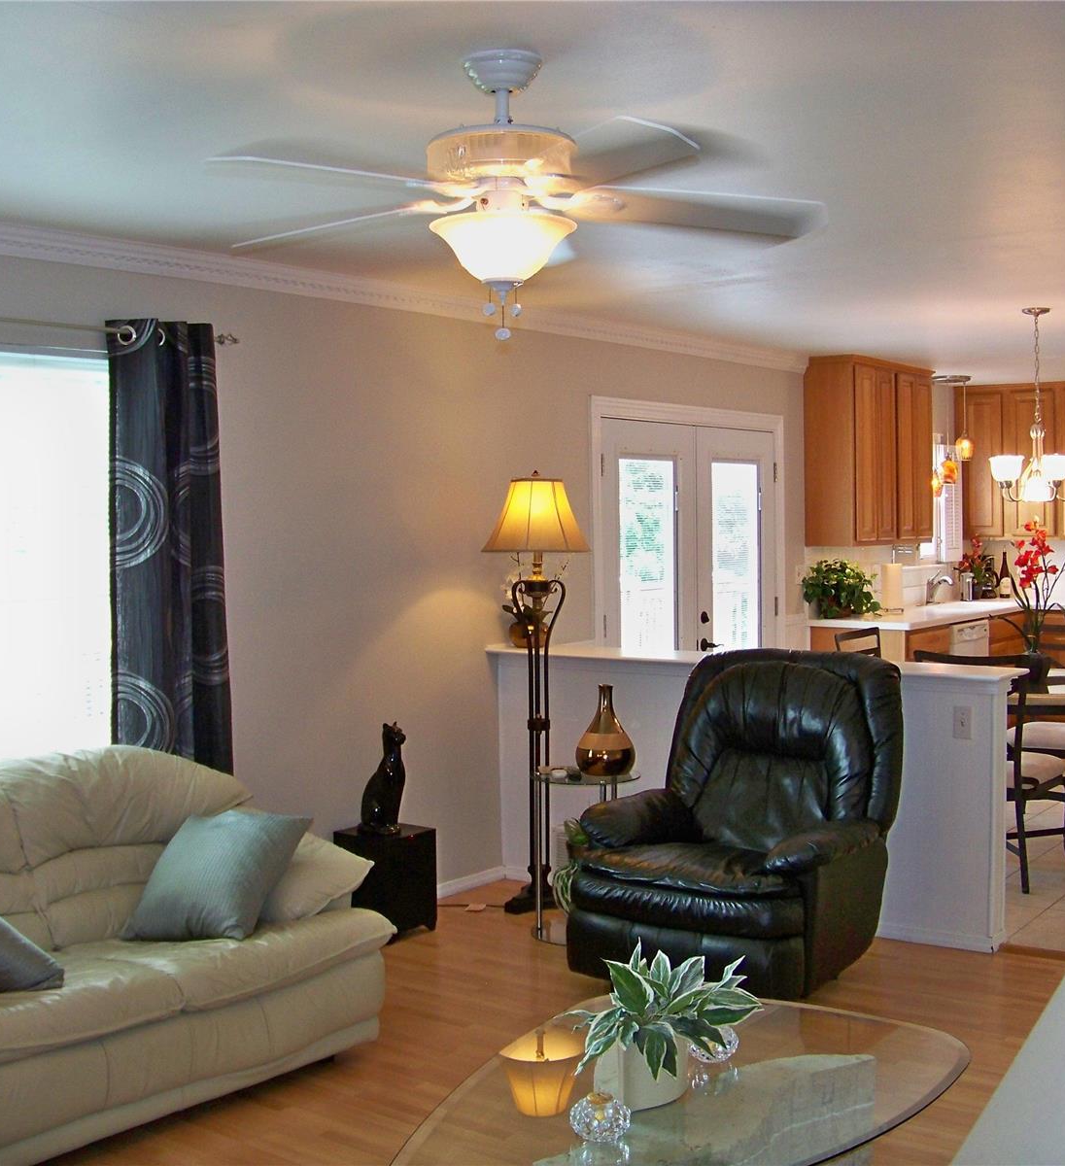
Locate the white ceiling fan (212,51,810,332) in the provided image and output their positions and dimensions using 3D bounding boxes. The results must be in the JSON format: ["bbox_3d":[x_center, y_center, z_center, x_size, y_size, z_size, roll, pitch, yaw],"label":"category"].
[{"bbox_3d":[-0.055,-0.755,2.866,1.280,0.560,1.280,1,4,35],"label":"white ceiling fan"}]

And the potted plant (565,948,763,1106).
[{"bbox_3d":[0.261,0.880,2.994,0.385,0.310,0.360,-1,3,5],"label":"potted plant"}]

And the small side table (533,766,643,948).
[{"bbox_3d":[0.201,1.001,5.454,0.400,0.610,0.400,-1,3,0],"label":"small side table"}]

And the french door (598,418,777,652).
[{"bbox_3d":[0.820,0.202,7.417,0.090,1.970,1.597,1,3,38],"label":"french door"}]

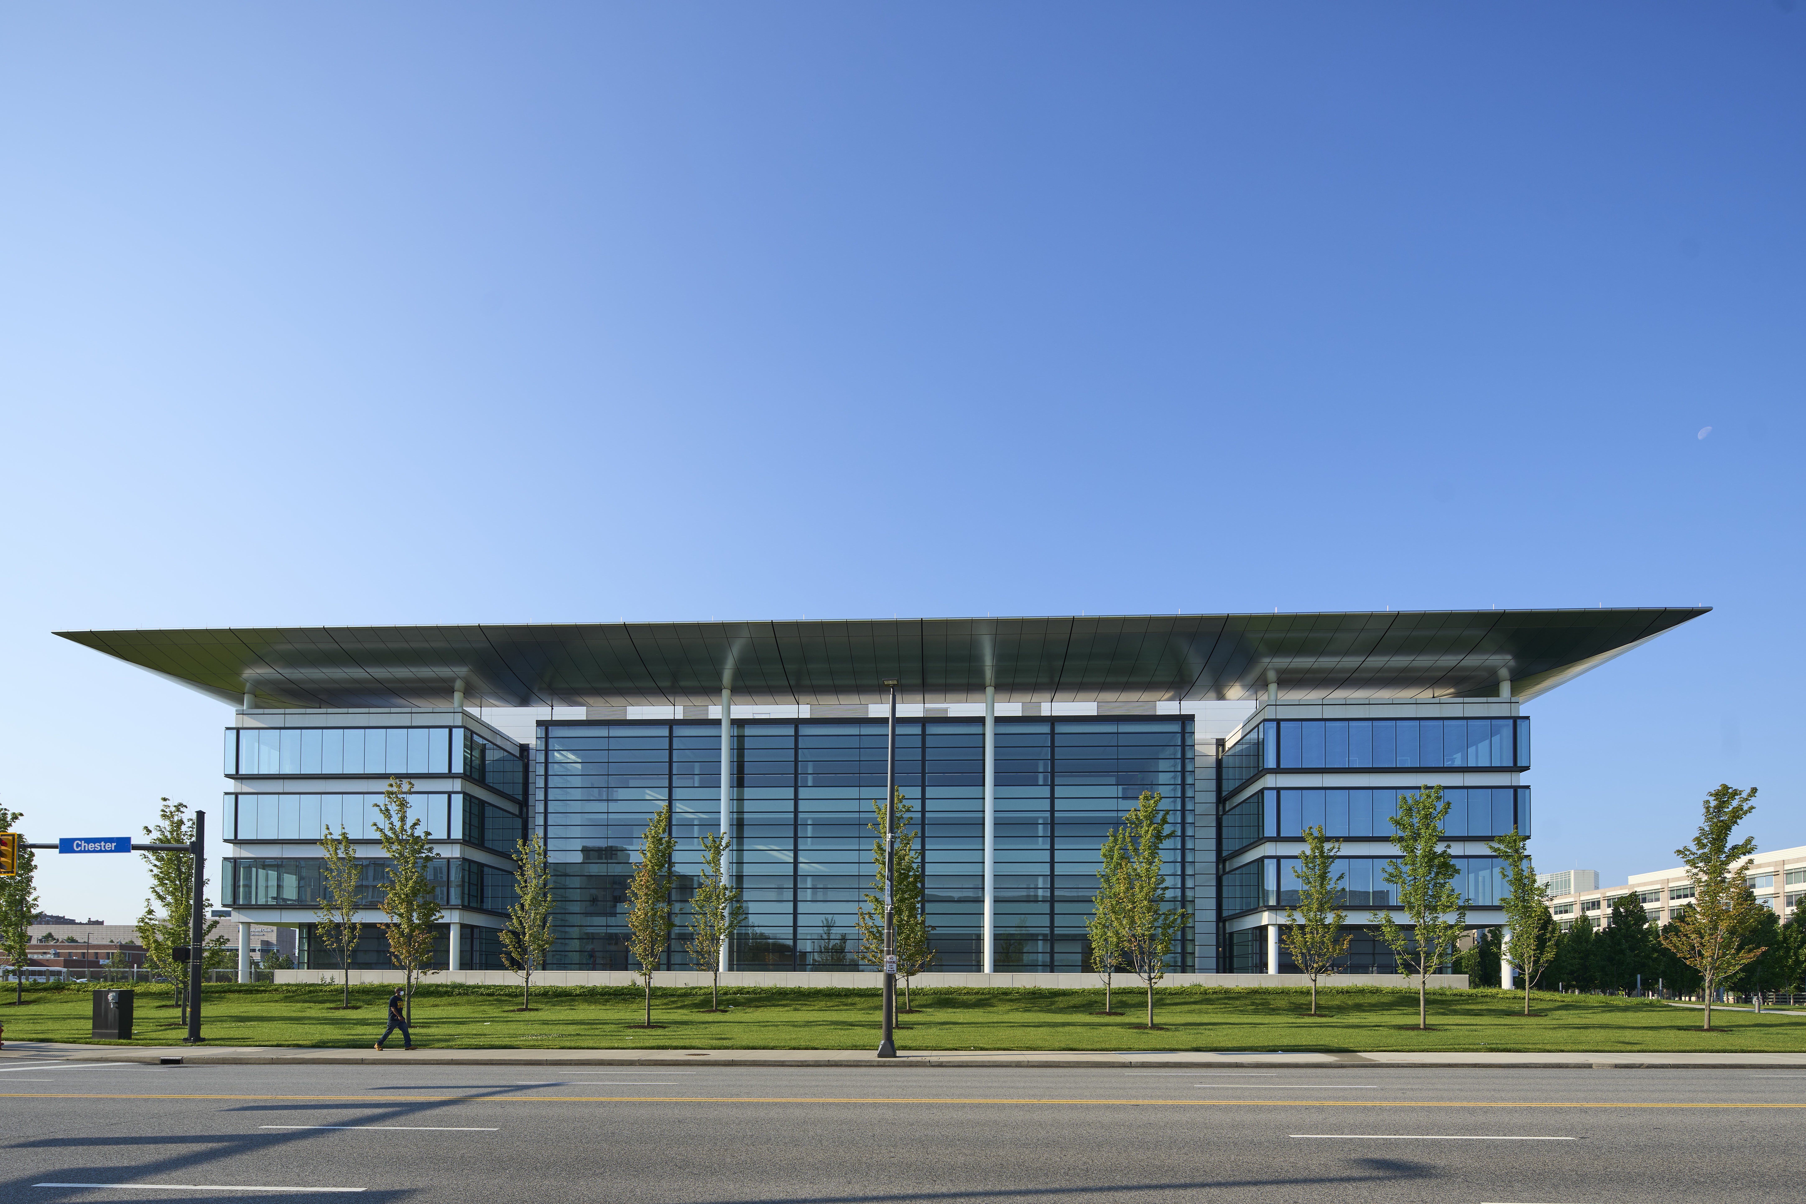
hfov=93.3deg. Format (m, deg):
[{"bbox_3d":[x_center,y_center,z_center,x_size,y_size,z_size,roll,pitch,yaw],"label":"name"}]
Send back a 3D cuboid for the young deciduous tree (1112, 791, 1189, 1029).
[{"bbox_3d":[8.812,10.943,30.300,2.750,8.450,2.600,0,-1,3],"label":"young deciduous tree"}]

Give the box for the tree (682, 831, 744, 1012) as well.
[{"bbox_3d":[-8.914,15.068,40.200,2.900,8.580,2.800,0,-1,3],"label":"tree"}]

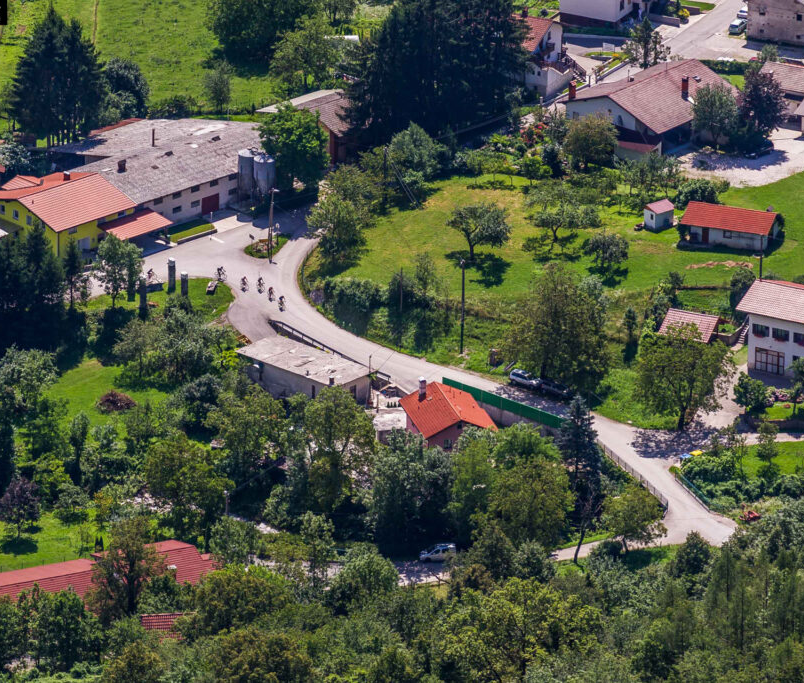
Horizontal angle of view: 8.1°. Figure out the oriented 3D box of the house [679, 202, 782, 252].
[{"bbox_3d":[39.308,-14.210,679.404,11.000,3.900,6.500,8,24,19],"label":"house"}]

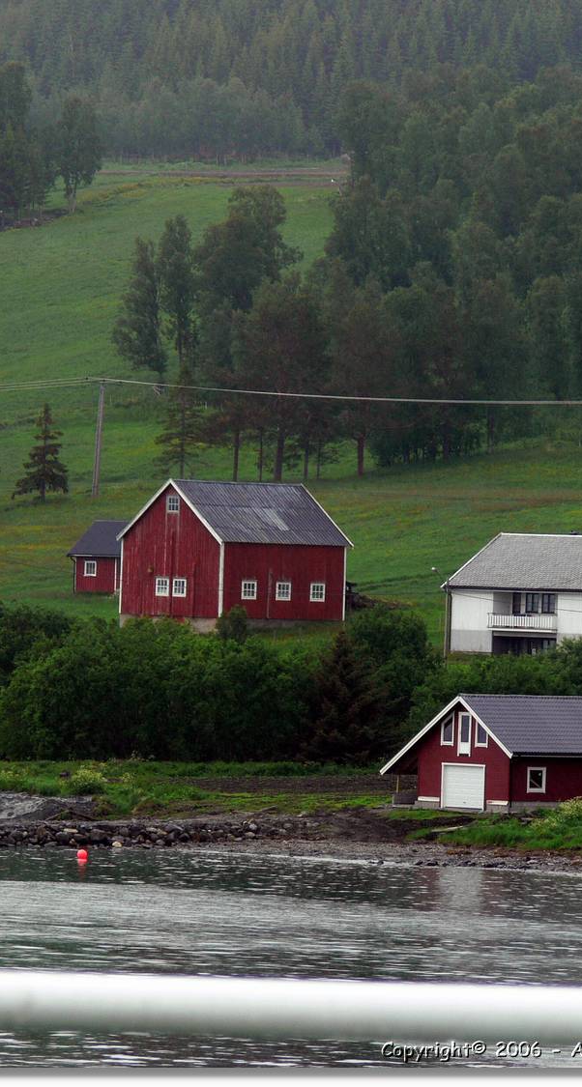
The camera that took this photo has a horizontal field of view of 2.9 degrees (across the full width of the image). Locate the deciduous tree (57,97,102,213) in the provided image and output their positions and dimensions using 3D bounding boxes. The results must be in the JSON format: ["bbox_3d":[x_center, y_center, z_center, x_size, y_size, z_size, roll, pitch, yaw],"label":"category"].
[{"bbox_3d":[-20.397,-37.568,1100.000,4.156,11.156,4.156,2,0,0],"label":"deciduous tree"}]

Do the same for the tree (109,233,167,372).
[{"bbox_3d":[-12.704,-19.788,950.000,4.345,11.523,4.345,2,0,0],"label":"tree"}]

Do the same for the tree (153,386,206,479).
[{"bbox_3d":[-8.422,-8.337,860.000,3.933,7.525,3.933,2,0,0],"label":"tree"}]

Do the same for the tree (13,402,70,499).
[{"bbox_3d":[-18.155,-6.684,830.000,3.879,7.180,3.879,2,0,0],"label":"tree"}]

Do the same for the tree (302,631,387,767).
[{"bbox_3d":[2.813,8.140,602.000,4.470,7.123,4.470,2,0,0],"label":"tree"}]

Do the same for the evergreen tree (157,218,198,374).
[{"bbox_3d":[-9.842,-21.643,985.000,3.420,13.613,3.420,2,0,0],"label":"evergreen tree"}]

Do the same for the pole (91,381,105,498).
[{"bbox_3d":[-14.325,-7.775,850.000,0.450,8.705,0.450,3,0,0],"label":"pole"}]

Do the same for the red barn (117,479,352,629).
[{"bbox_3d":[-3.398,0.771,693.539,10.681,9.024,9.592,2,0,-42],"label":"red barn"}]

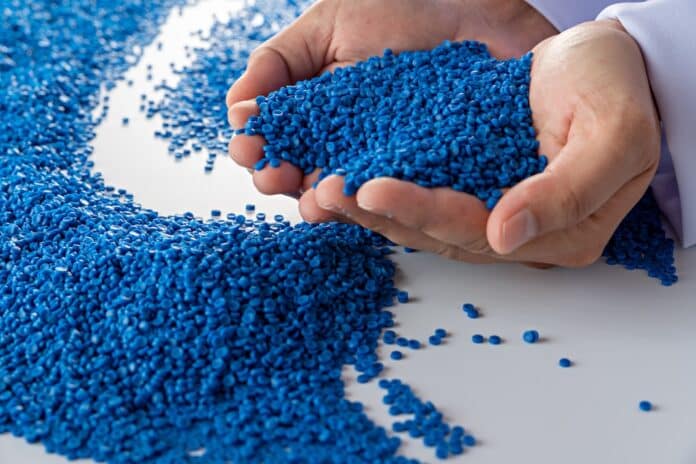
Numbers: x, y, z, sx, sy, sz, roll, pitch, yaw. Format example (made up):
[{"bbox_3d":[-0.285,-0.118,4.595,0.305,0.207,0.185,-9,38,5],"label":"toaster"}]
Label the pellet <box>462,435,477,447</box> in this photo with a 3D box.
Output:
[{"bbox_3d":[0.040,0.068,0.443,0.004,0.003,0.004,0,21,0],"label":"pellet"}]

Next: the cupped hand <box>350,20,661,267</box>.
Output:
[{"bbox_3d":[0.065,-0.034,0.532,0.150,0.080,0.095,-14,25,-31],"label":"cupped hand"}]

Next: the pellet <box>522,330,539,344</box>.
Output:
[{"bbox_3d":[0.069,0.040,0.514,0.006,0.005,0.005,0,21,0],"label":"pellet"}]

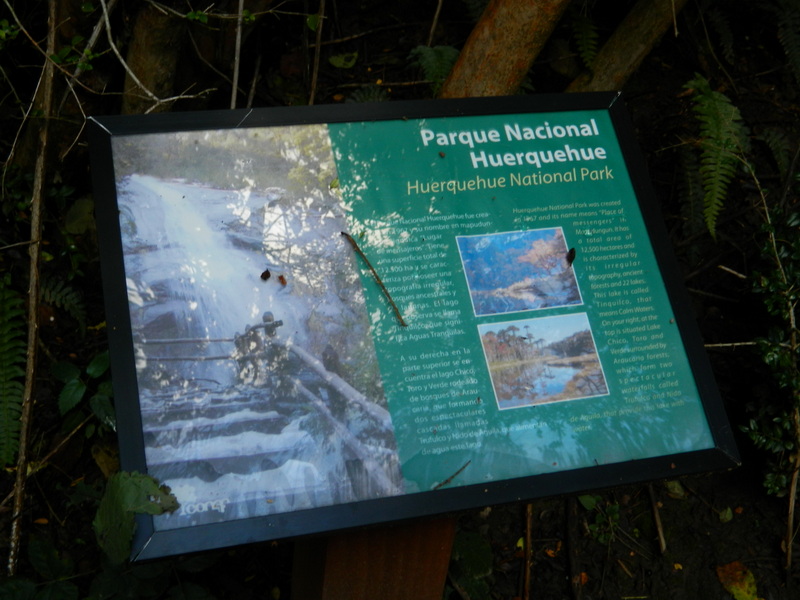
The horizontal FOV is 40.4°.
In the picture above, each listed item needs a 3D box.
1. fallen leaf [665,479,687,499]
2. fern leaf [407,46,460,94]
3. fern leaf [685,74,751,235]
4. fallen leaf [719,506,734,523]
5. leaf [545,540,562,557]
[{"bbox_3d":[0.548,0.375,2.160,0.045,0.012,0.048,18,38,16],"label":"fallen leaf"},{"bbox_3d":[0.095,-0.637,3.000,0.150,0.120,0.130,6,37,1],"label":"fern leaf"},{"bbox_3d":[0.775,-0.350,2.650,0.160,0.300,0.250,16,38,14],"label":"fern leaf"},{"bbox_3d":[0.637,0.419,2.120,0.030,0.010,0.038,21,39,19],"label":"fallen leaf"},{"bbox_3d":[0.285,0.462,2.020,0.034,0.010,0.035,14,37,11],"label":"leaf"}]

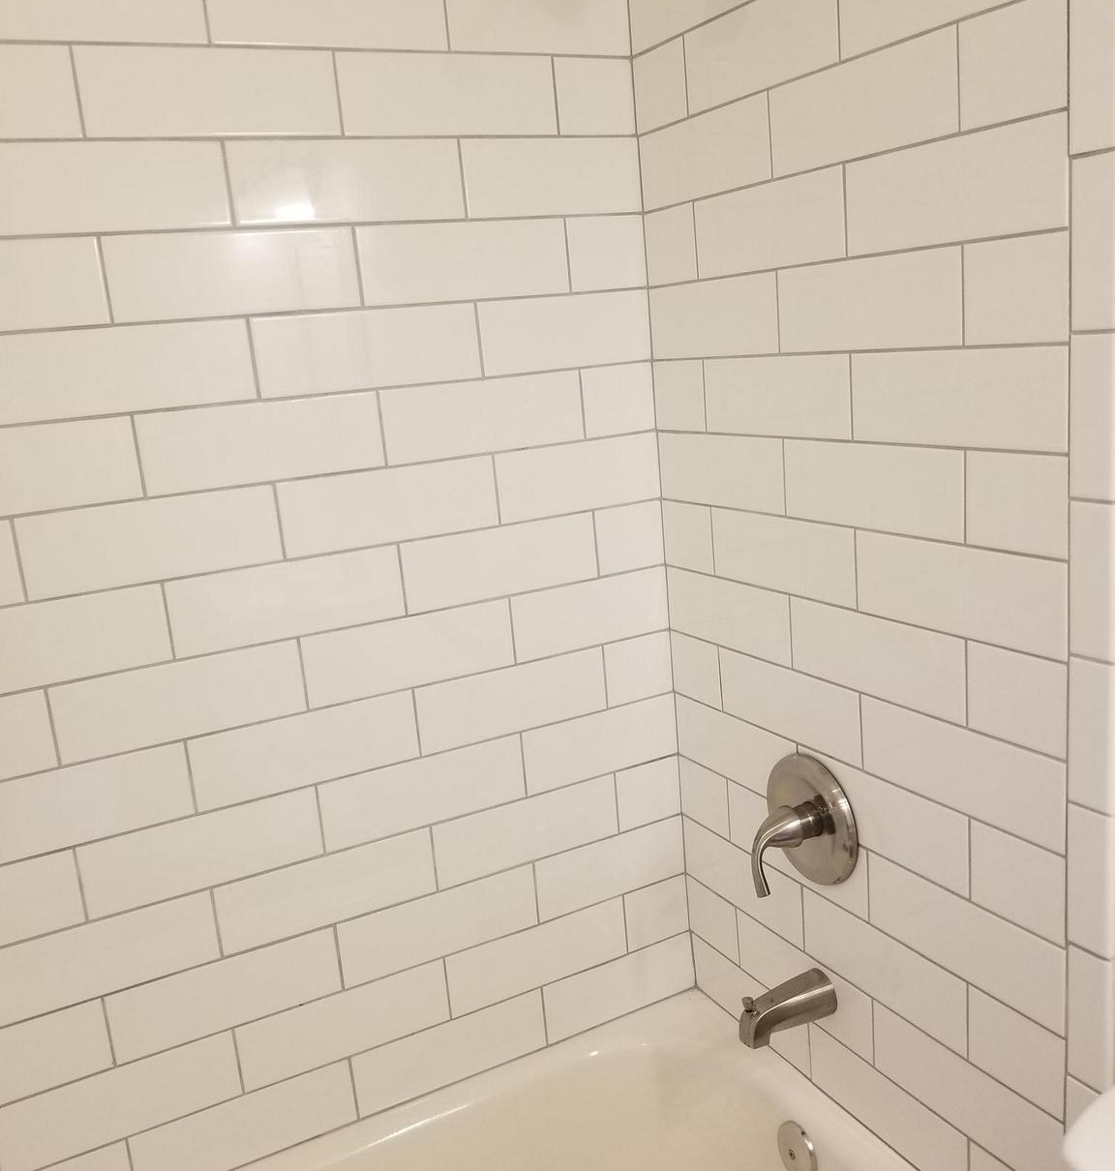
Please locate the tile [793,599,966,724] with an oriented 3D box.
[{"bbox_3d":[0.381,0.084,1.346,0.009,0.101,0.299,-11,14,-26],"label":"tile"}]

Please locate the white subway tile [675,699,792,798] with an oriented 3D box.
[{"bbox_3d":[0.264,0.243,1.658,0.009,0.101,0.293,-11,14,-26],"label":"white subway tile"}]

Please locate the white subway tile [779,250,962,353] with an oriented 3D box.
[{"bbox_3d":[0.346,-0.316,1.257,0.009,0.101,0.298,-11,14,-26],"label":"white subway tile"}]

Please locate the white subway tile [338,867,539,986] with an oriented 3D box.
[{"bbox_3d":[-0.171,0.501,1.653,0.304,0.102,0.009,-11,13,-25],"label":"white subway tile"}]

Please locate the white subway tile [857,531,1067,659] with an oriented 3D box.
[{"bbox_3d":[0.431,0.004,1.212,0.009,0.101,0.298,-11,14,-26],"label":"white subway tile"}]

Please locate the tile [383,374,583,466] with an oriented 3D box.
[{"bbox_3d":[-0.101,-0.238,1.565,0.304,0.102,0.010,-11,14,-25],"label":"tile"}]

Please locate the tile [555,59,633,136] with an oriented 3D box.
[{"bbox_3d":[0.052,-0.679,1.554,0.123,0.101,0.009,-11,14,-26],"label":"tile"}]

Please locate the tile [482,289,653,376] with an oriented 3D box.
[{"bbox_3d":[0.013,-0.362,1.601,0.274,0.101,0.010,-11,14,-26],"label":"tile"}]

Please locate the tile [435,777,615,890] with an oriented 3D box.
[{"bbox_3d":[-0.047,0.373,1.695,0.304,0.102,0.009,-11,13,-25],"label":"tile"}]

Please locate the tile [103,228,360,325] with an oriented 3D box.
[{"bbox_3d":[-0.394,-0.387,1.383,0.305,0.102,0.009,-11,13,-25],"label":"tile"}]

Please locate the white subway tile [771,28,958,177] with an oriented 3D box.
[{"bbox_3d":[0.329,-0.521,1.221,0.009,0.101,0.292,-11,14,-26],"label":"white subway tile"}]

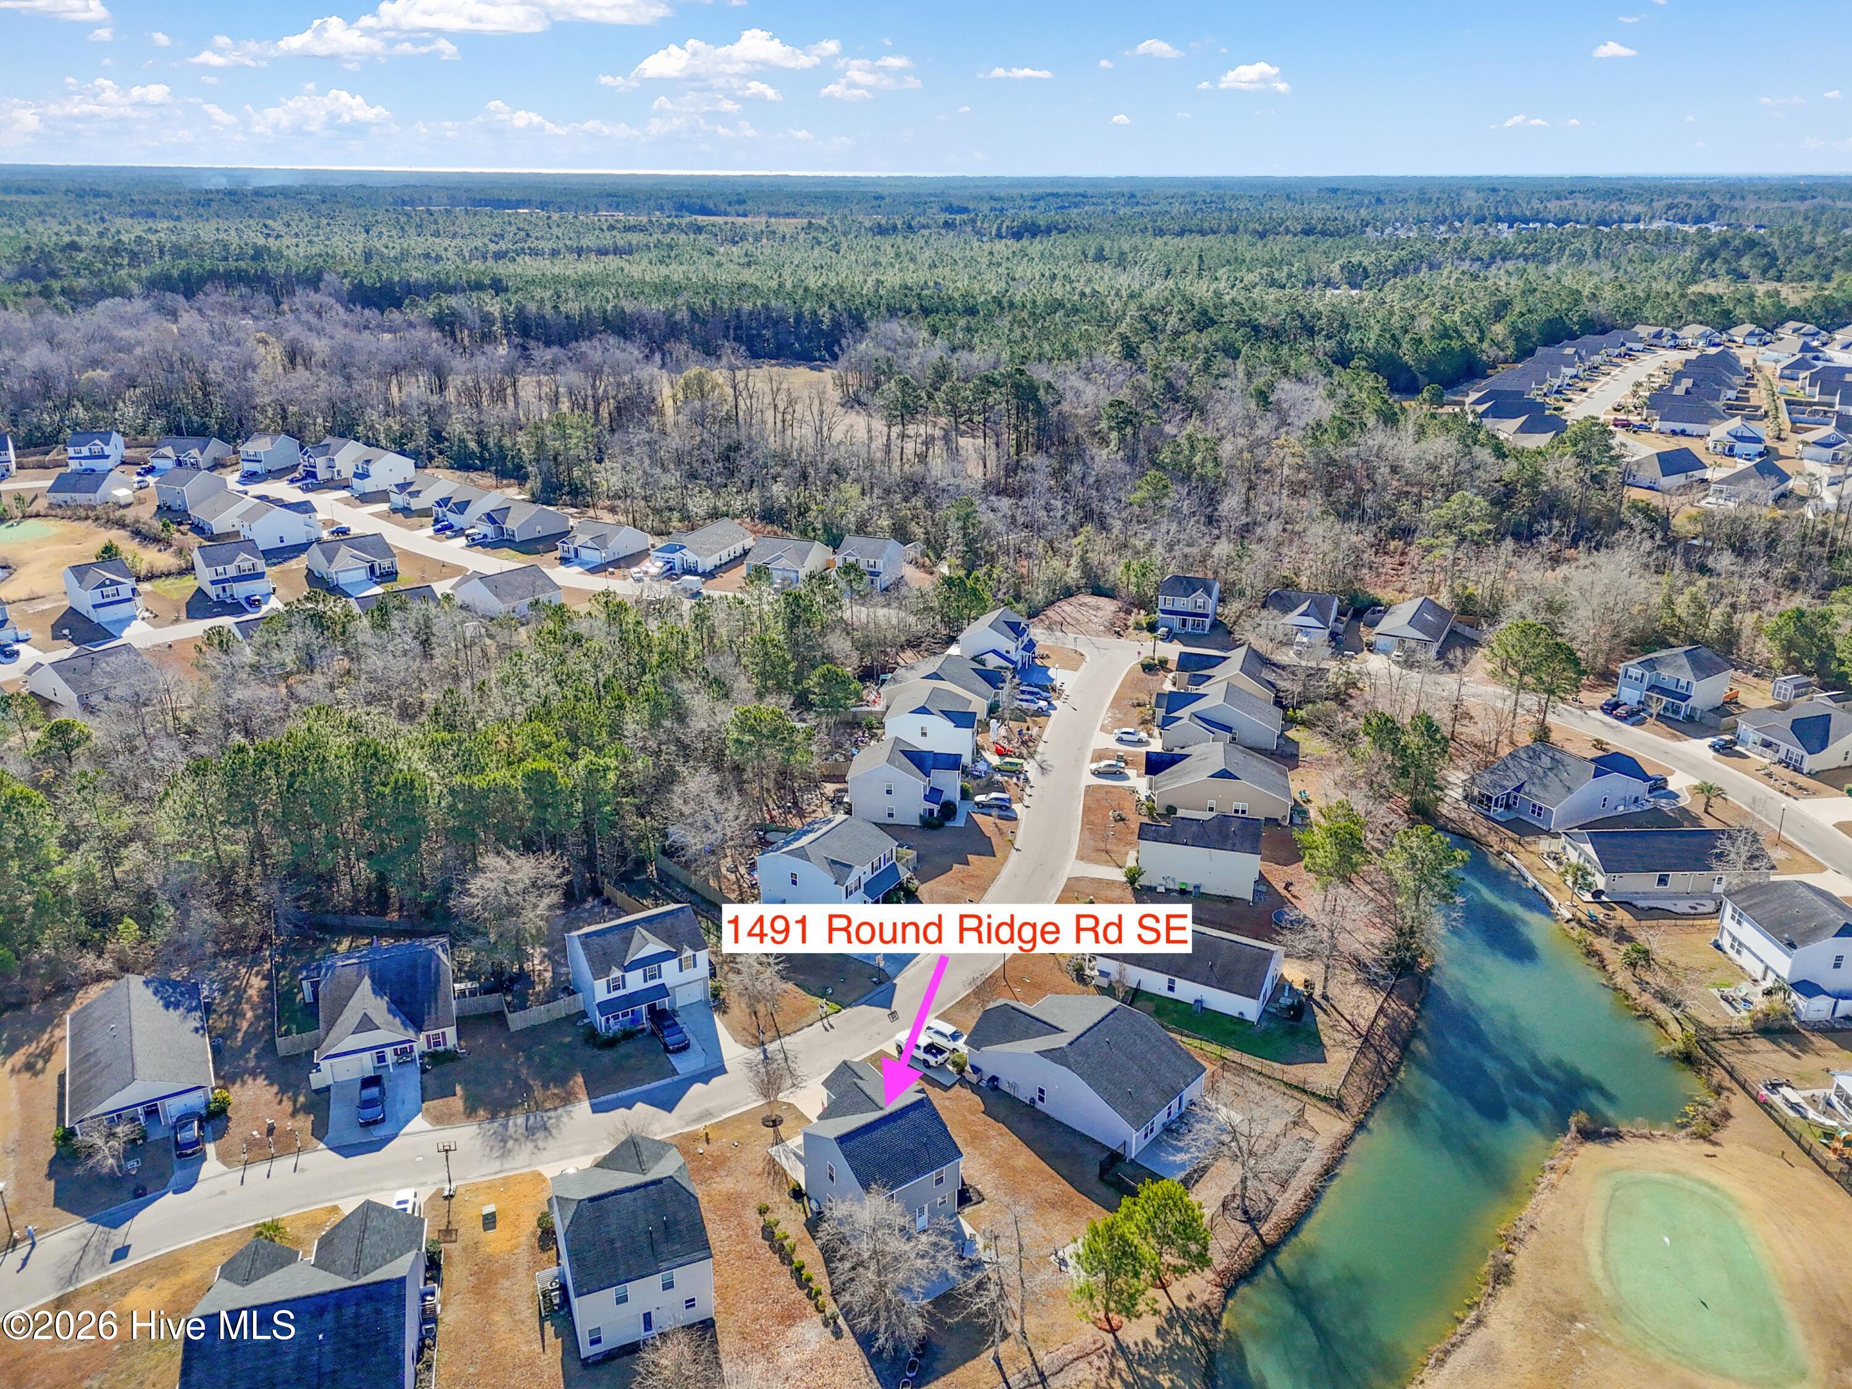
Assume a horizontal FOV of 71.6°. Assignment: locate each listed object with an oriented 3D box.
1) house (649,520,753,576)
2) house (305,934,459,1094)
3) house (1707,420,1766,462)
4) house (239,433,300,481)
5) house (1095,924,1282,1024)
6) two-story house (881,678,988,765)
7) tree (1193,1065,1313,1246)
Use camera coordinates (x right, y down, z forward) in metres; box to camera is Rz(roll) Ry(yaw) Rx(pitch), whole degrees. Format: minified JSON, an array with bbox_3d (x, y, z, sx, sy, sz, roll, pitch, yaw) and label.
[{"bbox_3d":[-43.900,-29.800,253.010,12.360,5.610,18.320,9,24,19],"label":"house"},{"bbox_3d":[-50.378,27.581,120.070,11.647,6.415,17.470,-8,24,-20],"label":"house"},{"bbox_3d":[230.770,-73.530,364.530,13.580,6.600,18.750,13,25,27],"label":"house"},{"bbox_3d":[-165.530,-61.400,324.270,7.880,8.120,12.140,7,23,15],"label":"house"},{"bbox_3d":[24.710,24.580,122.430,16.500,5.000,9.600,11,25,25],"label":"house"},{"bbox_3d":[1.347,3.705,175.815,12.400,7.900,9.300,5,23,11],"label":"two-story house"},{"bbox_3d":[23.825,33.941,94.815,9.000,11.300,9.000,0,22,0],"label":"tree"}]

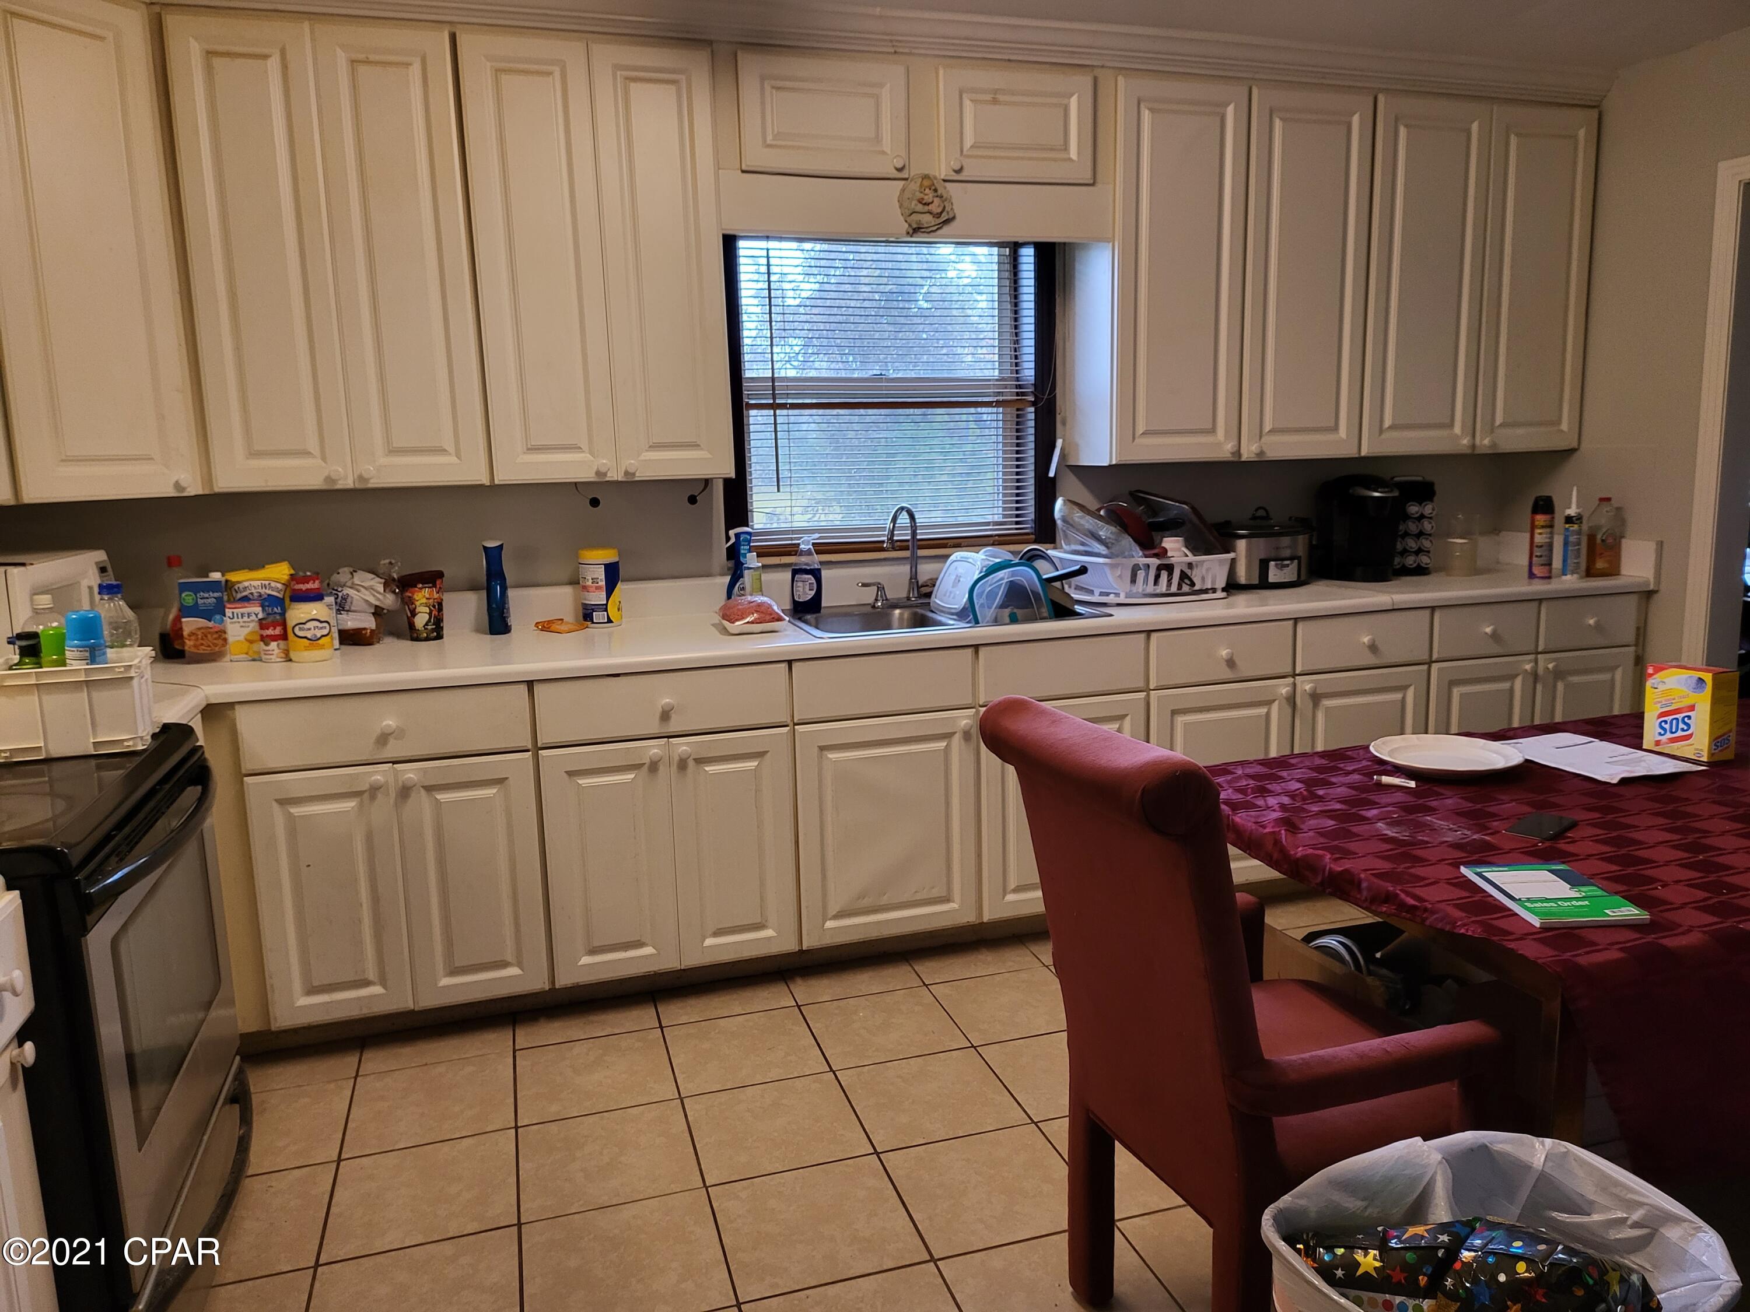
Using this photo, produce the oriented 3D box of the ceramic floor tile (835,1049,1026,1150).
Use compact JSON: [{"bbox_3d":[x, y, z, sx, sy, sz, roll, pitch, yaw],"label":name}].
[{"bbox_3d":[0.126,0.961,2.650,0.339,0.012,0.339,-5,10,-17],"label":"ceramic floor tile"}]

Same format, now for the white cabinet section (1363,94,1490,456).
[{"bbox_3d":[1.658,-1.179,3.875,0.428,1.055,0.290,-5,10,-17],"label":"white cabinet section"}]

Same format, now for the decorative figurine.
[{"bbox_3d":[0.137,-1.185,3.173,0.148,0.155,0.030,-5,10,-17],"label":"decorative figurine"}]

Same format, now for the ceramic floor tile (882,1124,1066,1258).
[{"bbox_3d":[0.215,0.985,2.249,0.330,0.010,0.330,-5,10,-18],"label":"ceramic floor tile"}]

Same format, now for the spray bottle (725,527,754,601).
[{"bbox_3d":[-0.387,-0.238,3.509,0.105,0.264,0.062,-5,10,-17],"label":"spray bottle"}]

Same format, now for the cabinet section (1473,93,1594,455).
[{"bbox_3d":[2.062,-1.212,3.997,0.414,1.055,0.290,-5,10,-17],"label":"cabinet section"}]

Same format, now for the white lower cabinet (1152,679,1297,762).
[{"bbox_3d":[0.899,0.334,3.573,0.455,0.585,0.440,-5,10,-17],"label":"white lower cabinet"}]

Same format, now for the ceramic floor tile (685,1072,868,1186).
[{"bbox_3d":[-0.203,0.988,2.550,0.339,0.012,0.339,-5,10,-17],"label":"ceramic floor tile"}]

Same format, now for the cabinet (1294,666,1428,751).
[{"bbox_3d":[1.316,0.290,3.809,0.451,0.585,0.616,-5,10,-17],"label":"cabinet"}]

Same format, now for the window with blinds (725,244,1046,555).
[{"bbox_3d":[0.058,-0.781,3.603,0.982,0.945,0.074,-5,10,-17],"label":"window with blinds"}]

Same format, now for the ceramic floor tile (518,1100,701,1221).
[{"bbox_3d":[-0.523,0.985,2.376,0.330,0.010,0.330,-5,10,-17],"label":"ceramic floor tile"}]

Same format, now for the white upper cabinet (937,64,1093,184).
[{"bbox_3d":[0.354,-1.486,3.492,0.462,0.295,0.300,-5,10,-17],"label":"white upper cabinet"}]

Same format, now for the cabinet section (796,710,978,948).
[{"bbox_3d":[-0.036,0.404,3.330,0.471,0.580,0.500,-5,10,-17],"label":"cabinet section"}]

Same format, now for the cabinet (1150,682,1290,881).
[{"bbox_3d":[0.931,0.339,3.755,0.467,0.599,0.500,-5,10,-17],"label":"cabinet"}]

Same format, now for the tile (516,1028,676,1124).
[{"bbox_3d":[-0.621,0.934,2.692,0.330,0.010,0.330,-5,10,-17],"label":"tile"}]

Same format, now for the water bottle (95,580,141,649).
[{"bbox_3d":[-1.377,-0.011,2.213,0.083,0.246,0.083,-5,10,-17],"label":"water bottle"}]

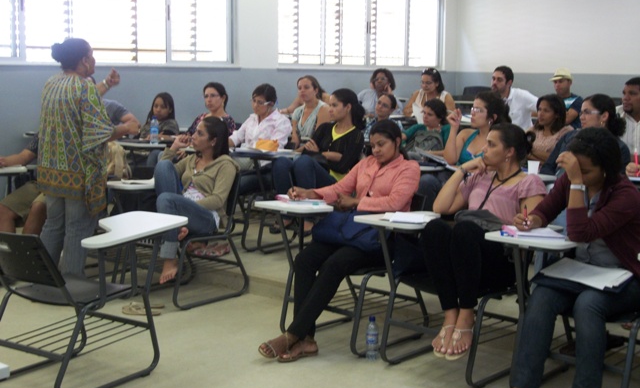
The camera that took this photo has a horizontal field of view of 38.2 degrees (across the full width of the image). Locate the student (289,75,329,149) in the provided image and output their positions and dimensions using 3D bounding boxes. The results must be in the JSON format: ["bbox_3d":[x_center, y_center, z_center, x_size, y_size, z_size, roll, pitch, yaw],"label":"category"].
[{"bbox_3d":[-0.164,-0.464,8.258,0.500,1.180,0.780,6,9,35],"label":"student"}]

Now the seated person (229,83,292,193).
[{"bbox_3d":[-0.495,-0.227,7.078,0.540,1.220,0.780,7,10,38],"label":"seated person"}]

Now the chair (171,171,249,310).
[{"bbox_3d":[-0.881,0.242,5.829,0.600,0.820,0.700,7,10,38],"label":"chair"}]

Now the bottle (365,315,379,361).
[{"bbox_3d":[0.265,0.725,4.675,0.064,0.226,0.064,1,8,0],"label":"bottle"}]

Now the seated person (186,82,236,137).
[{"bbox_3d":[-1.040,-0.294,7.618,0.550,1.220,0.820,8,10,42],"label":"seated person"}]

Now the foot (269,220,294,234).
[{"bbox_3d":[-0.273,0.238,6.561,0.220,0.105,0.100,-6,10,-39],"label":"foot"}]

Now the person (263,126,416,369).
[{"bbox_3d":[0.032,0.198,4.997,0.930,1.180,0.630,-7,11,-43],"label":"person"}]

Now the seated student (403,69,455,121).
[{"bbox_3d":[1.005,-0.646,9.003,0.550,1.170,0.780,7,10,38],"label":"seated student"}]

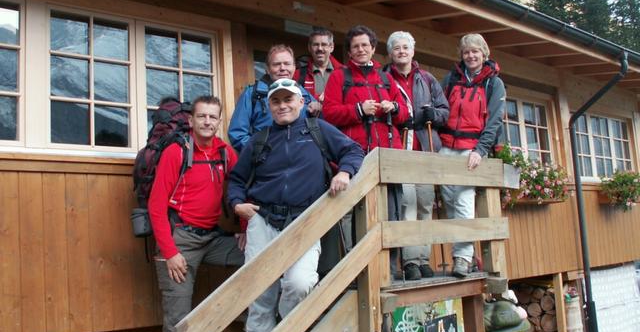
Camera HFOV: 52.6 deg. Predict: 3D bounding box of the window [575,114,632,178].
[{"bbox_3d":[3.587,-0.221,8.172,1.500,0.770,0.100,3,-10,-41],"label":"window"}]

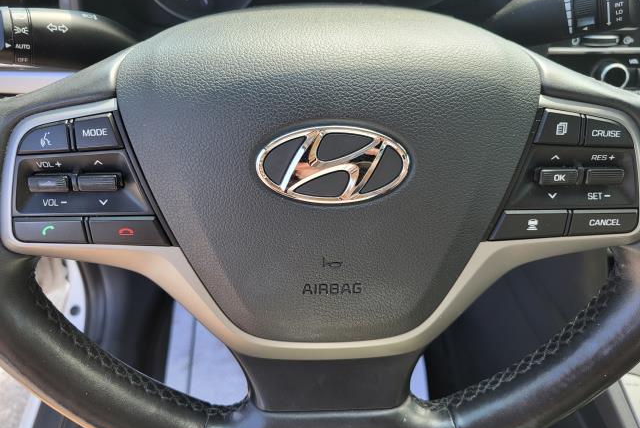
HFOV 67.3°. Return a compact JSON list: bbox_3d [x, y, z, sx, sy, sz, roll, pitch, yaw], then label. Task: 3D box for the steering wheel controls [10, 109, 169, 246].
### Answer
[{"bbox_3d":[-0.114,-0.018,0.241,0.075,0.068,0.020,0,16,0],"label":"steering wheel controls"}]

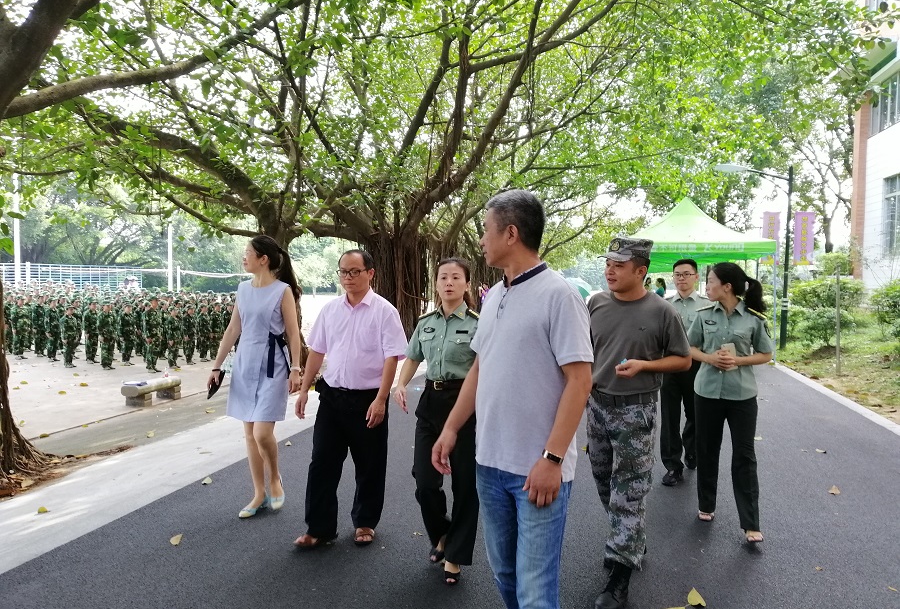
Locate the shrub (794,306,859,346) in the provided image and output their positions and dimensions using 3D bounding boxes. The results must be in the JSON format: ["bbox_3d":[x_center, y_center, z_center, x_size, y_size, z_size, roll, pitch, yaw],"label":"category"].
[{"bbox_3d":[8.080,0.470,14.500,1.350,0.880,1.250,1,2,15],"label":"shrub"}]

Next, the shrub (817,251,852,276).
[{"bbox_3d":[13.651,-1.456,24.000,1.300,0.900,1.200,1,2,14],"label":"shrub"}]

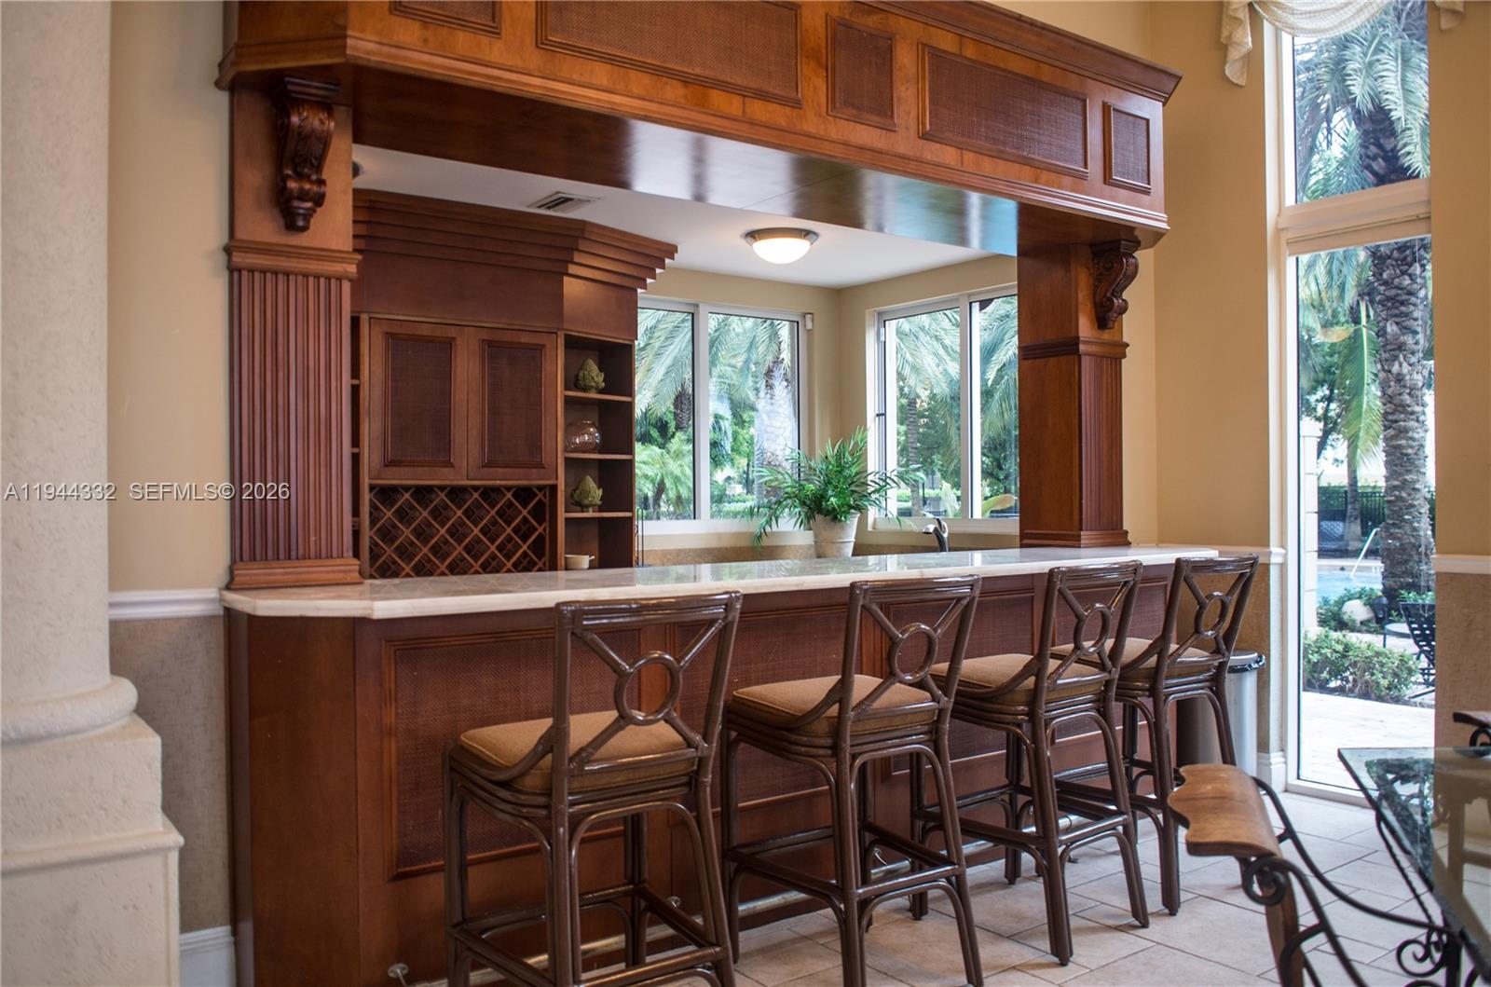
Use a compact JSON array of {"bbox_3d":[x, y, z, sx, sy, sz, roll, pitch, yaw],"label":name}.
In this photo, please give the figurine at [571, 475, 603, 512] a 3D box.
[{"bbox_3d":[-0.890,0.002,6.269,0.171,0.213,0.171,-1,0,0],"label":"figurine"}]

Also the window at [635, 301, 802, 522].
[{"bbox_3d":[-0.231,-0.482,7.073,1.460,1.396,0.100,0,0,-34],"label":"window"}]

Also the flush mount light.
[{"bbox_3d":[0.197,-1.330,6.095,0.407,0.150,0.407,-1,0,0],"label":"flush mount light"}]

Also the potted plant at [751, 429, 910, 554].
[{"bbox_3d":[0.529,0.007,6.853,0.940,0.800,0.860,-1,0,0],"label":"potted plant"}]

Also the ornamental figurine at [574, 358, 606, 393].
[{"bbox_3d":[-0.874,-0.656,6.269,0.178,0.206,0.178,-1,0,0],"label":"ornamental figurine"}]

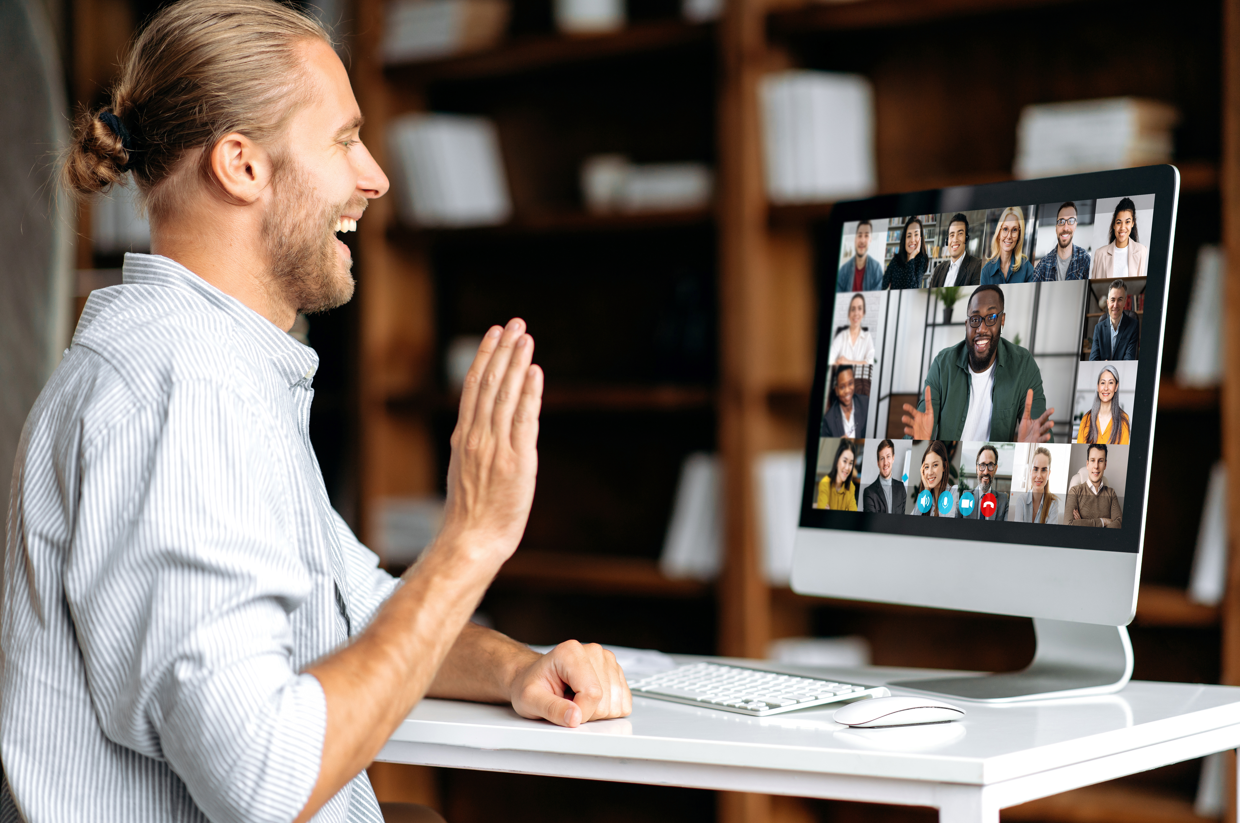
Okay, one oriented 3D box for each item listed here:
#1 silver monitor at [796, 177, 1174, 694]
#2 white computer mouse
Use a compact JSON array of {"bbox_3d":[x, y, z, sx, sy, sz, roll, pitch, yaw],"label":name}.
[{"bbox_3d":[0.343,0.020,2.568,0.172,0.446,0.528,0,0,-27],"label":"silver monitor"},{"bbox_3d":[0.219,0.235,2.292,0.114,0.022,0.057,0,0,-30],"label":"white computer mouse"}]

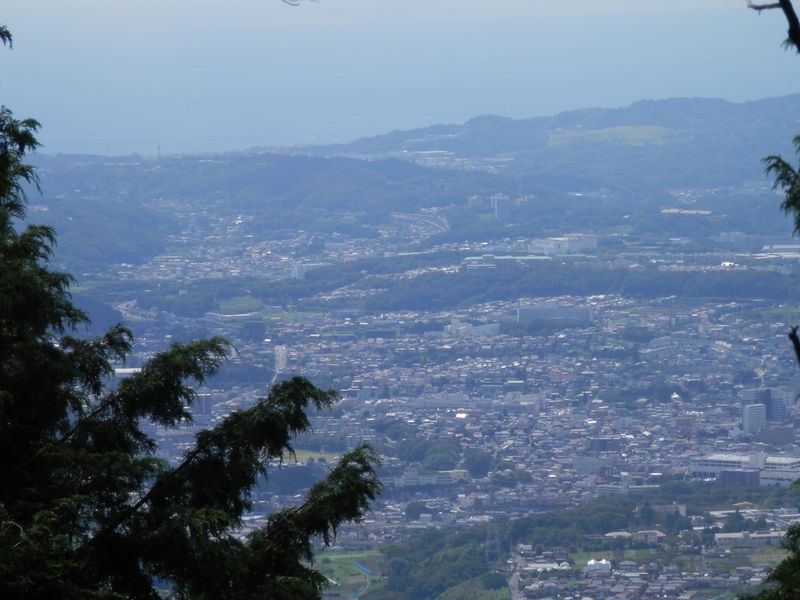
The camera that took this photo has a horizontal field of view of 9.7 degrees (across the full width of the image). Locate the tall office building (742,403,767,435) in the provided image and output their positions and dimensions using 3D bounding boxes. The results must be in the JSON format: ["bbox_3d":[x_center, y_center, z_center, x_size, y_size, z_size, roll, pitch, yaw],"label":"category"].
[{"bbox_3d":[403.300,137.000,5360.000,24.500,36.000,12.000,-3,6,-36],"label":"tall office building"}]

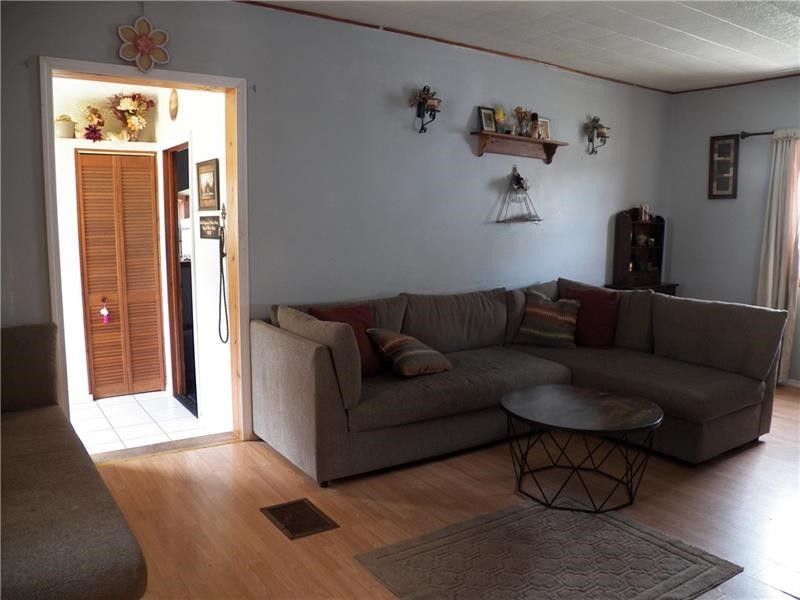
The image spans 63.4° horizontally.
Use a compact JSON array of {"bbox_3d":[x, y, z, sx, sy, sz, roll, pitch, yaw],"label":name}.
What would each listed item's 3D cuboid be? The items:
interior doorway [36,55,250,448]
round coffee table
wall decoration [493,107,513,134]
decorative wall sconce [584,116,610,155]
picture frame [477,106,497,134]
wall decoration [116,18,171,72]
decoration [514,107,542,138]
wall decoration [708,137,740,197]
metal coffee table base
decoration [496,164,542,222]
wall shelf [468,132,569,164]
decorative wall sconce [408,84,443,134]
[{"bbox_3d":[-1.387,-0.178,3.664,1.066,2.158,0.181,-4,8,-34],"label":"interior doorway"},{"bbox_3d":[0.860,0.713,3.135,0.771,0.421,0.771,0,6,0],"label":"round coffee table"},{"bbox_3d":[0.757,-1.327,4.781,0.117,0.199,0.096,-4,8,-34],"label":"wall decoration"},{"bbox_3d":[1.626,-1.370,5.352,0.144,0.311,0.171,-4,8,-34],"label":"decorative wall sconce"},{"bbox_3d":[0.617,-1.280,4.600,0.151,0.166,0.030,-4,-6,-34],"label":"picture frame"},{"bbox_3d":[-1.349,-1.348,3.419,0.249,0.286,0.041,-4,8,-34],"label":"wall decoration"},{"bbox_3d":[0.962,-1.327,4.845,0.176,0.207,0.111,-4,7,-34],"label":"decoration"},{"bbox_3d":[2.802,-1.145,5.599,0.025,0.552,0.258,-4,7,-34],"label":"wall decoration"},{"bbox_3d":[0.915,0.775,3.359,0.704,0.418,0.704,1,7,0],"label":"metal coffee table base"},{"bbox_3d":[0.923,-0.812,4.983,0.370,0.448,0.116,-4,8,-34],"label":"decoration"},{"bbox_3d":[0.907,-1.129,4.829,0.885,0.167,0.136,-4,7,-34],"label":"wall shelf"},{"bbox_3d":[0.169,-1.259,4.296,0.176,0.289,0.161,-4,7,-34],"label":"decorative wall sconce"}]

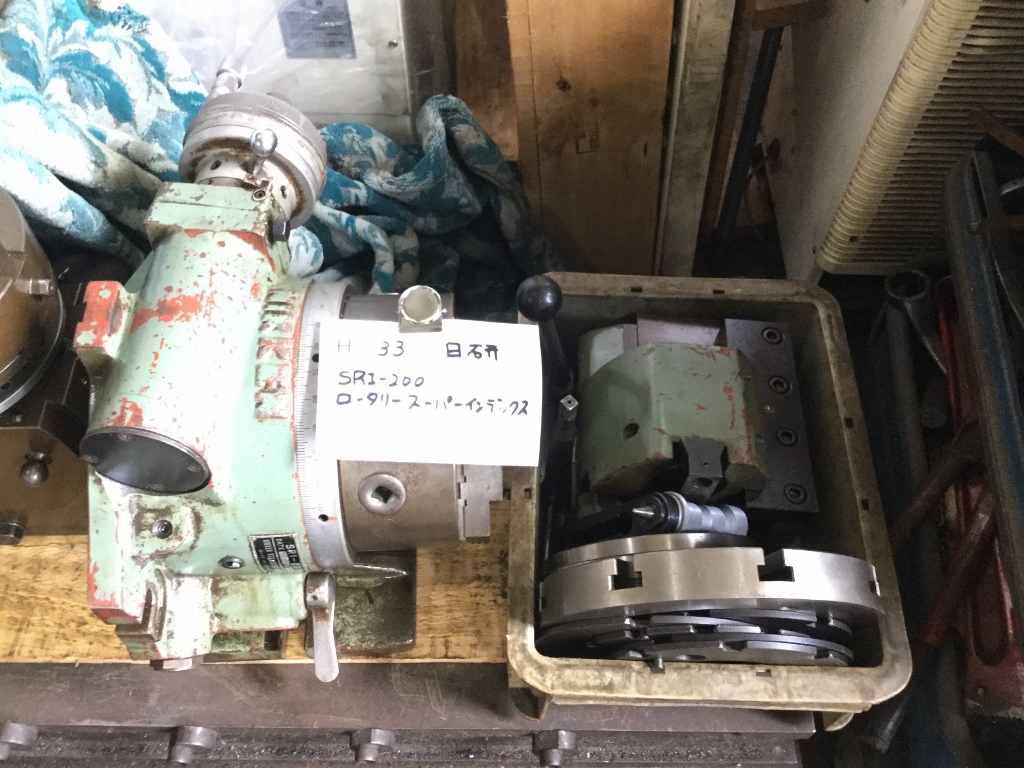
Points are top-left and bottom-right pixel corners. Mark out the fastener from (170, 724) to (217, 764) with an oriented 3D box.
[{"bbox_3d":[-0.259,0.292,0.744,0.033,0.032,0.031,-2,57,-2],"label":"fastener"}]

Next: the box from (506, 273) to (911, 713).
[{"bbox_3d":[0.142,0.096,0.774,0.281,0.125,0.370,2,57,1],"label":"box"}]

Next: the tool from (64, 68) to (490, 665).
[{"bbox_3d":[-0.177,-0.016,0.743,0.326,0.295,0.435,-2,57,-2],"label":"tool"}]

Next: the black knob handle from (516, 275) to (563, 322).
[{"bbox_3d":[0.022,-0.068,0.725,0.036,0.036,0.036,2,57,1],"label":"black knob handle"}]

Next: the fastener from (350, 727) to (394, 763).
[{"bbox_3d":[-0.112,0.293,0.744,0.033,0.032,0.031,-2,57,-2],"label":"fastener"}]

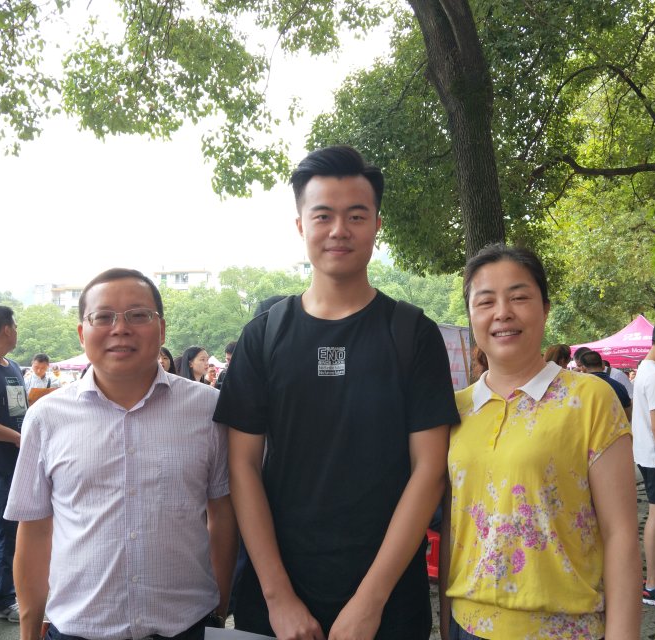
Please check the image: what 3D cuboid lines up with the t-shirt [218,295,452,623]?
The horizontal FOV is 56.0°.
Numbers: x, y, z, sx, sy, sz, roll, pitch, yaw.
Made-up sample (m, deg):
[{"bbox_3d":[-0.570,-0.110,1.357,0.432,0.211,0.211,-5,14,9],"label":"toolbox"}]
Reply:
[{"bbox_3d":[0.019,0.277,1.270,0.510,0.670,0.280,-1,-5,2],"label":"t-shirt"}]

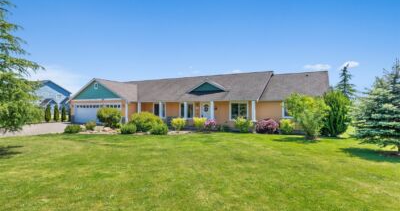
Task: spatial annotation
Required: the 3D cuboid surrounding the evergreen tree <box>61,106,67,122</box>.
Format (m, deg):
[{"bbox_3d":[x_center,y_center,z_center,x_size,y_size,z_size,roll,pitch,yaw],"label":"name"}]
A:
[{"bbox_3d":[-17.890,1.007,29.200,0.580,2.224,0.580,0,0,-31],"label":"evergreen tree"}]

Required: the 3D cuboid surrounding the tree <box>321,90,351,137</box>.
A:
[{"bbox_3d":[9.422,0.571,15.400,1.850,3.220,1.800,0,0,31],"label":"tree"}]

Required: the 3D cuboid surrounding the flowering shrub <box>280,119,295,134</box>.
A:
[{"bbox_3d":[6.455,1.579,16.400,1.050,1.195,1.000,0,0,21],"label":"flowering shrub"}]

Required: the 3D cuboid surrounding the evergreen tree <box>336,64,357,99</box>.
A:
[{"bbox_3d":[19.703,-1.689,30.000,2.900,7.608,2.900,0,0,33],"label":"evergreen tree"}]

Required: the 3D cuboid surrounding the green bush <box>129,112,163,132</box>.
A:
[{"bbox_3d":[-4.480,1.420,18.600,2.650,1.680,2.300,0,0,0],"label":"green bush"}]

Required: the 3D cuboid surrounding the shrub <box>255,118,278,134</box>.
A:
[{"bbox_3d":[4.996,1.583,16.700,1.700,1.183,1.450,0,0,17],"label":"shrub"}]

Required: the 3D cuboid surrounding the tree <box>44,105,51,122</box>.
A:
[{"bbox_3d":[-19.556,0.996,28.600,0.660,2.250,0.660,0,0,-34],"label":"tree"}]

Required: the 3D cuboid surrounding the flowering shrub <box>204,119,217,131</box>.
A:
[{"bbox_3d":[0.874,1.637,18.500,0.980,1.060,0.920,0,0,3],"label":"flowering shrub"}]

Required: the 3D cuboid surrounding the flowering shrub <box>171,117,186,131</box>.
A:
[{"bbox_3d":[-1.840,1.600,19.200,1.270,1.127,1.200,0,0,-5],"label":"flowering shrub"}]

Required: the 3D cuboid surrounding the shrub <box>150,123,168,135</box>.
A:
[{"bbox_3d":[-3.082,1.756,17.000,1.360,0.835,1.250,0,0,-10],"label":"shrub"}]

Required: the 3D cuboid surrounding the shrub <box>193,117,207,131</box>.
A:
[{"bbox_3d":[-0.017,1.577,18.800,1.150,1.176,1.100,0,0,0],"label":"shrub"}]

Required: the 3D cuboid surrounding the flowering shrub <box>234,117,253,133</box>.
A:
[{"bbox_3d":[3.385,1.522,17.300,1.400,1.301,1.300,0,0,11],"label":"flowering shrub"}]

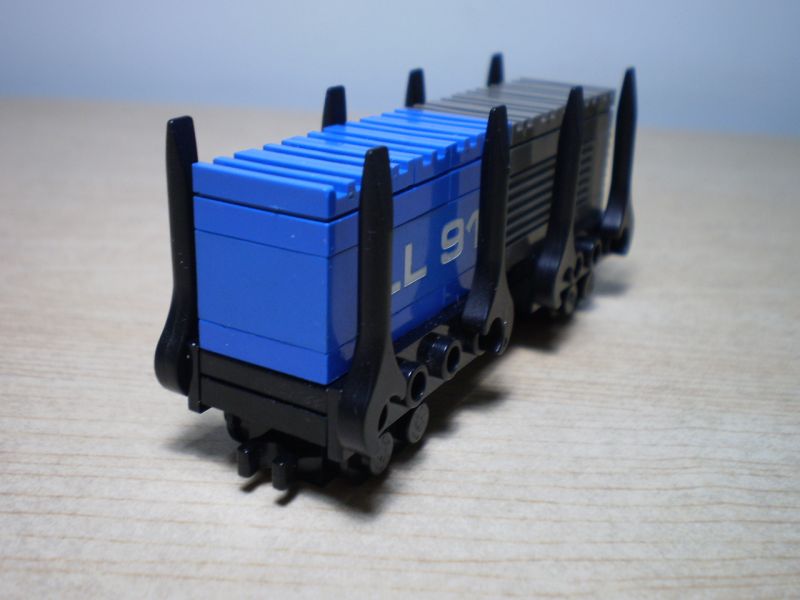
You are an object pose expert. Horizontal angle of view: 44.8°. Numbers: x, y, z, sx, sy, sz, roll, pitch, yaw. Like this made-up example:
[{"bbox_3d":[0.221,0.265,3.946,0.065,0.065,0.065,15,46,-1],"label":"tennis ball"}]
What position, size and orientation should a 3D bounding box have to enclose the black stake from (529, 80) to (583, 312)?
[{"bbox_3d":[0.022,-0.014,0.130,0.003,0.030,0.008,13,24,28],"label":"black stake"}]

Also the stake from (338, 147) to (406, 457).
[{"bbox_3d":[-0.002,0.000,0.091,0.003,0.030,0.008,13,24,28],"label":"stake"}]

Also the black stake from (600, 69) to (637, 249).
[{"bbox_3d":[0.035,-0.021,0.151,0.003,0.030,0.008,13,24,28],"label":"black stake"}]

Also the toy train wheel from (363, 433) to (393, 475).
[{"bbox_3d":[-0.003,0.016,0.103,0.002,0.005,0.005,13,24,28],"label":"toy train wheel"}]

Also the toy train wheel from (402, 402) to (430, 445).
[{"bbox_3d":[0.001,0.014,0.110,0.002,0.005,0.005,13,24,28],"label":"toy train wheel"}]

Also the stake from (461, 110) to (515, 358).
[{"bbox_3d":[0.011,-0.007,0.112,0.003,0.030,0.008,13,24,28],"label":"stake"}]

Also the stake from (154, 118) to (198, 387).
[{"bbox_3d":[-0.022,-0.004,0.101,0.003,0.030,0.008,13,24,28],"label":"stake"}]

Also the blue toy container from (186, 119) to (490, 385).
[{"bbox_3d":[-0.003,-0.008,0.109,0.016,0.019,0.040,13,24,28],"label":"blue toy container"}]

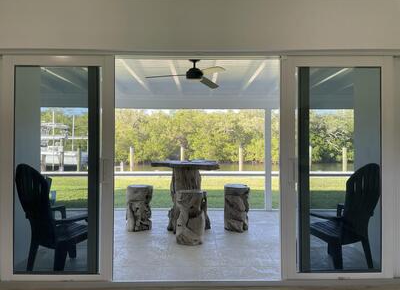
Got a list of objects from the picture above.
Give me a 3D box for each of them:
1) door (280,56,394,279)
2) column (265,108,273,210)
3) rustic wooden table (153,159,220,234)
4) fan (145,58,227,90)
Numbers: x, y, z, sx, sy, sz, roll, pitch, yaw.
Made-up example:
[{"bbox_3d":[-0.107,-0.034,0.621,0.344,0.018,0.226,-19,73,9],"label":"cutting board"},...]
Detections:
[{"bbox_3d":[1.250,0.208,2.740,1.020,2.020,0.070,0,0,-1],"label":"door"},{"bbox_3d":[1.320,0.280,5.800,0.105,1.960,0.105,0,0,-1],"label":"column"},{"bbox_3d":[-0.207,0.755,4.400,1.000,0.970,0.980,0,0,0],"label":"rustic wooden table"},{"bbox_3d":[-0.160,-1.050,4.200,1.170,0.320,1.250,0,0,0],"label":"fan"}]

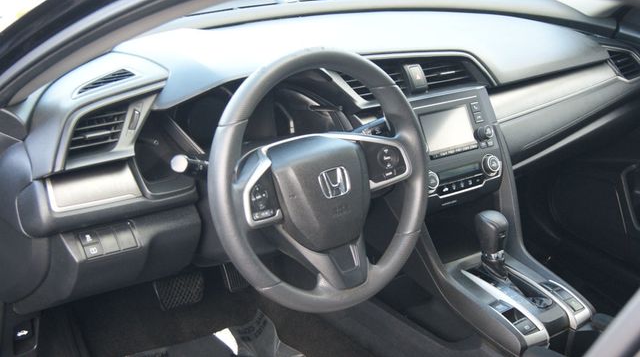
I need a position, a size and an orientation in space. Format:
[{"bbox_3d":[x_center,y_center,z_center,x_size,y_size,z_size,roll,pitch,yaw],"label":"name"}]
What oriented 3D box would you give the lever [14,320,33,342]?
[{"bbox_3d":[-0.447,0.229,1.150,0.025,0.031,0.018,-16,19,-33],"label":"lever"}]

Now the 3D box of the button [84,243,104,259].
[{"bbox_3d":[-0.310,0.100,1.046,0.024,0.017,0.012,-13,-8,-28],"label":"button"}]

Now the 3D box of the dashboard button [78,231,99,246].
[{"bbox_3d":[-0.317,0.083,1.047,0.024,0.017,0.012,-13,-8,-28],"label":"dashboard button"}]

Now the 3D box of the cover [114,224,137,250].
[{"bbox_3d":[-0.273,0.083,1.069,0.024,0.034,0.012,-13,-8,-28],"label":"cover"}]

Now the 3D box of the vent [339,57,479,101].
[{"bbox_3d":[0.173,-0.184,1.416,0.280,0.062,0.045,-12,5,-27],"label":"vent"}]

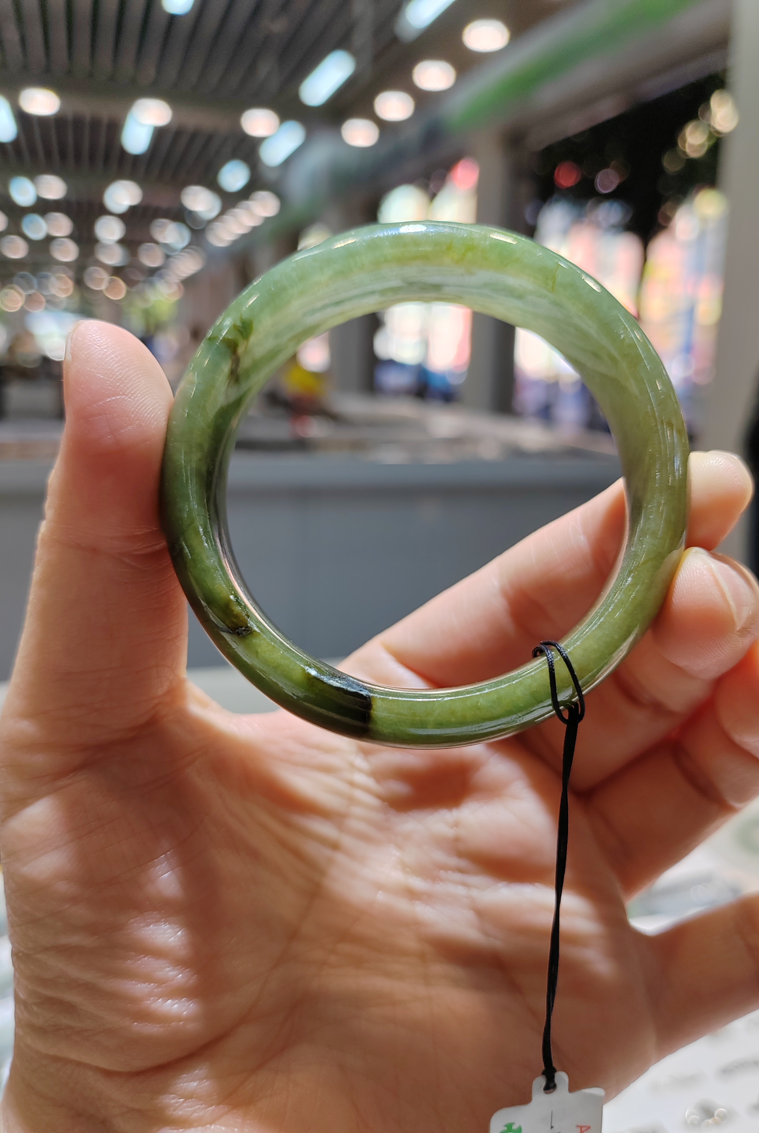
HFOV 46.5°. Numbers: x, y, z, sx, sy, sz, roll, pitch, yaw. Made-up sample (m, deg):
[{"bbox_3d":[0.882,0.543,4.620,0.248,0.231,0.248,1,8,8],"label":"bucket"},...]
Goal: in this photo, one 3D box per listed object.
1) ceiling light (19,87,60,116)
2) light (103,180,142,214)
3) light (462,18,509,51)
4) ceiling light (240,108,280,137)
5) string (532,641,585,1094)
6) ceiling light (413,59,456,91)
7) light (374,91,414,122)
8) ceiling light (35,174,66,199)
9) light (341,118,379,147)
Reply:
[{"bbox_3d":[-2.996,-4.096,7.790,0.180,0.060,0.180,-4,15,-18],"label":"ceiling light"},{"bbox_3d":[-3.675,-5.363,12.718,0.180,0.060,0.180,-4,15,-18],"label":"light"},{"bbox_3d":[0.714,-3.561,5.916,0.180,0.060,0.180,-4,15,-18],"label":"light"},{"bbox_3d":[-1.138,-4.227,8.415,0.180,0.060,0.180,-4,15,-18],"label":"ceiling light"},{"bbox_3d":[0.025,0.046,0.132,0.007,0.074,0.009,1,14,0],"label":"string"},{"bbox_3d":[0.421,-3.800,6.836,0.180,0.060,0.180,-4,15,-18],"label":"ceiling light"},{"bbox_3d":[0.128,-4.039,7.755,0.180,0.060,0.180,-4,15,-18],"label":"light"},{"bbox_3d":[-4.570,-5.257,12.250,0.180,0.060,0.180,-4,15,-18],"label":"ceiling light"},{"bbox_3d":[-0.193,-4.301,8.764,0.180,0.060,0.180,-4,15,-18],"label":"light"}]

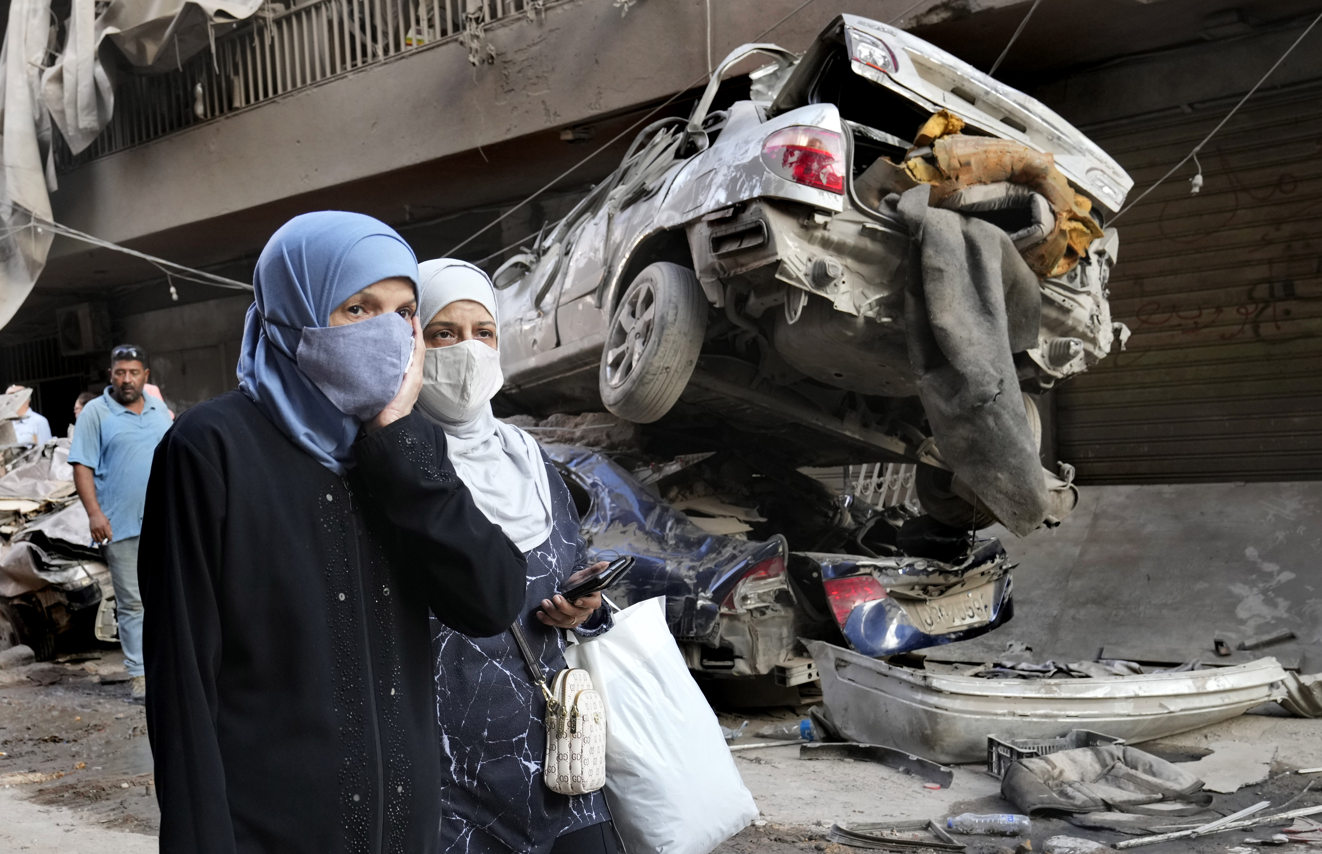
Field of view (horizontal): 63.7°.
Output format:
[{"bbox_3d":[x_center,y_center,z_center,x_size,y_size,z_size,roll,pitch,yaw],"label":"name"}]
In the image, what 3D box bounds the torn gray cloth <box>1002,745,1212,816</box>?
[{"bbox_3d":[1.394,1.105,3.330,0.580,0.150,0.380,-4,1,6],"label":"torn gray cloth"}]

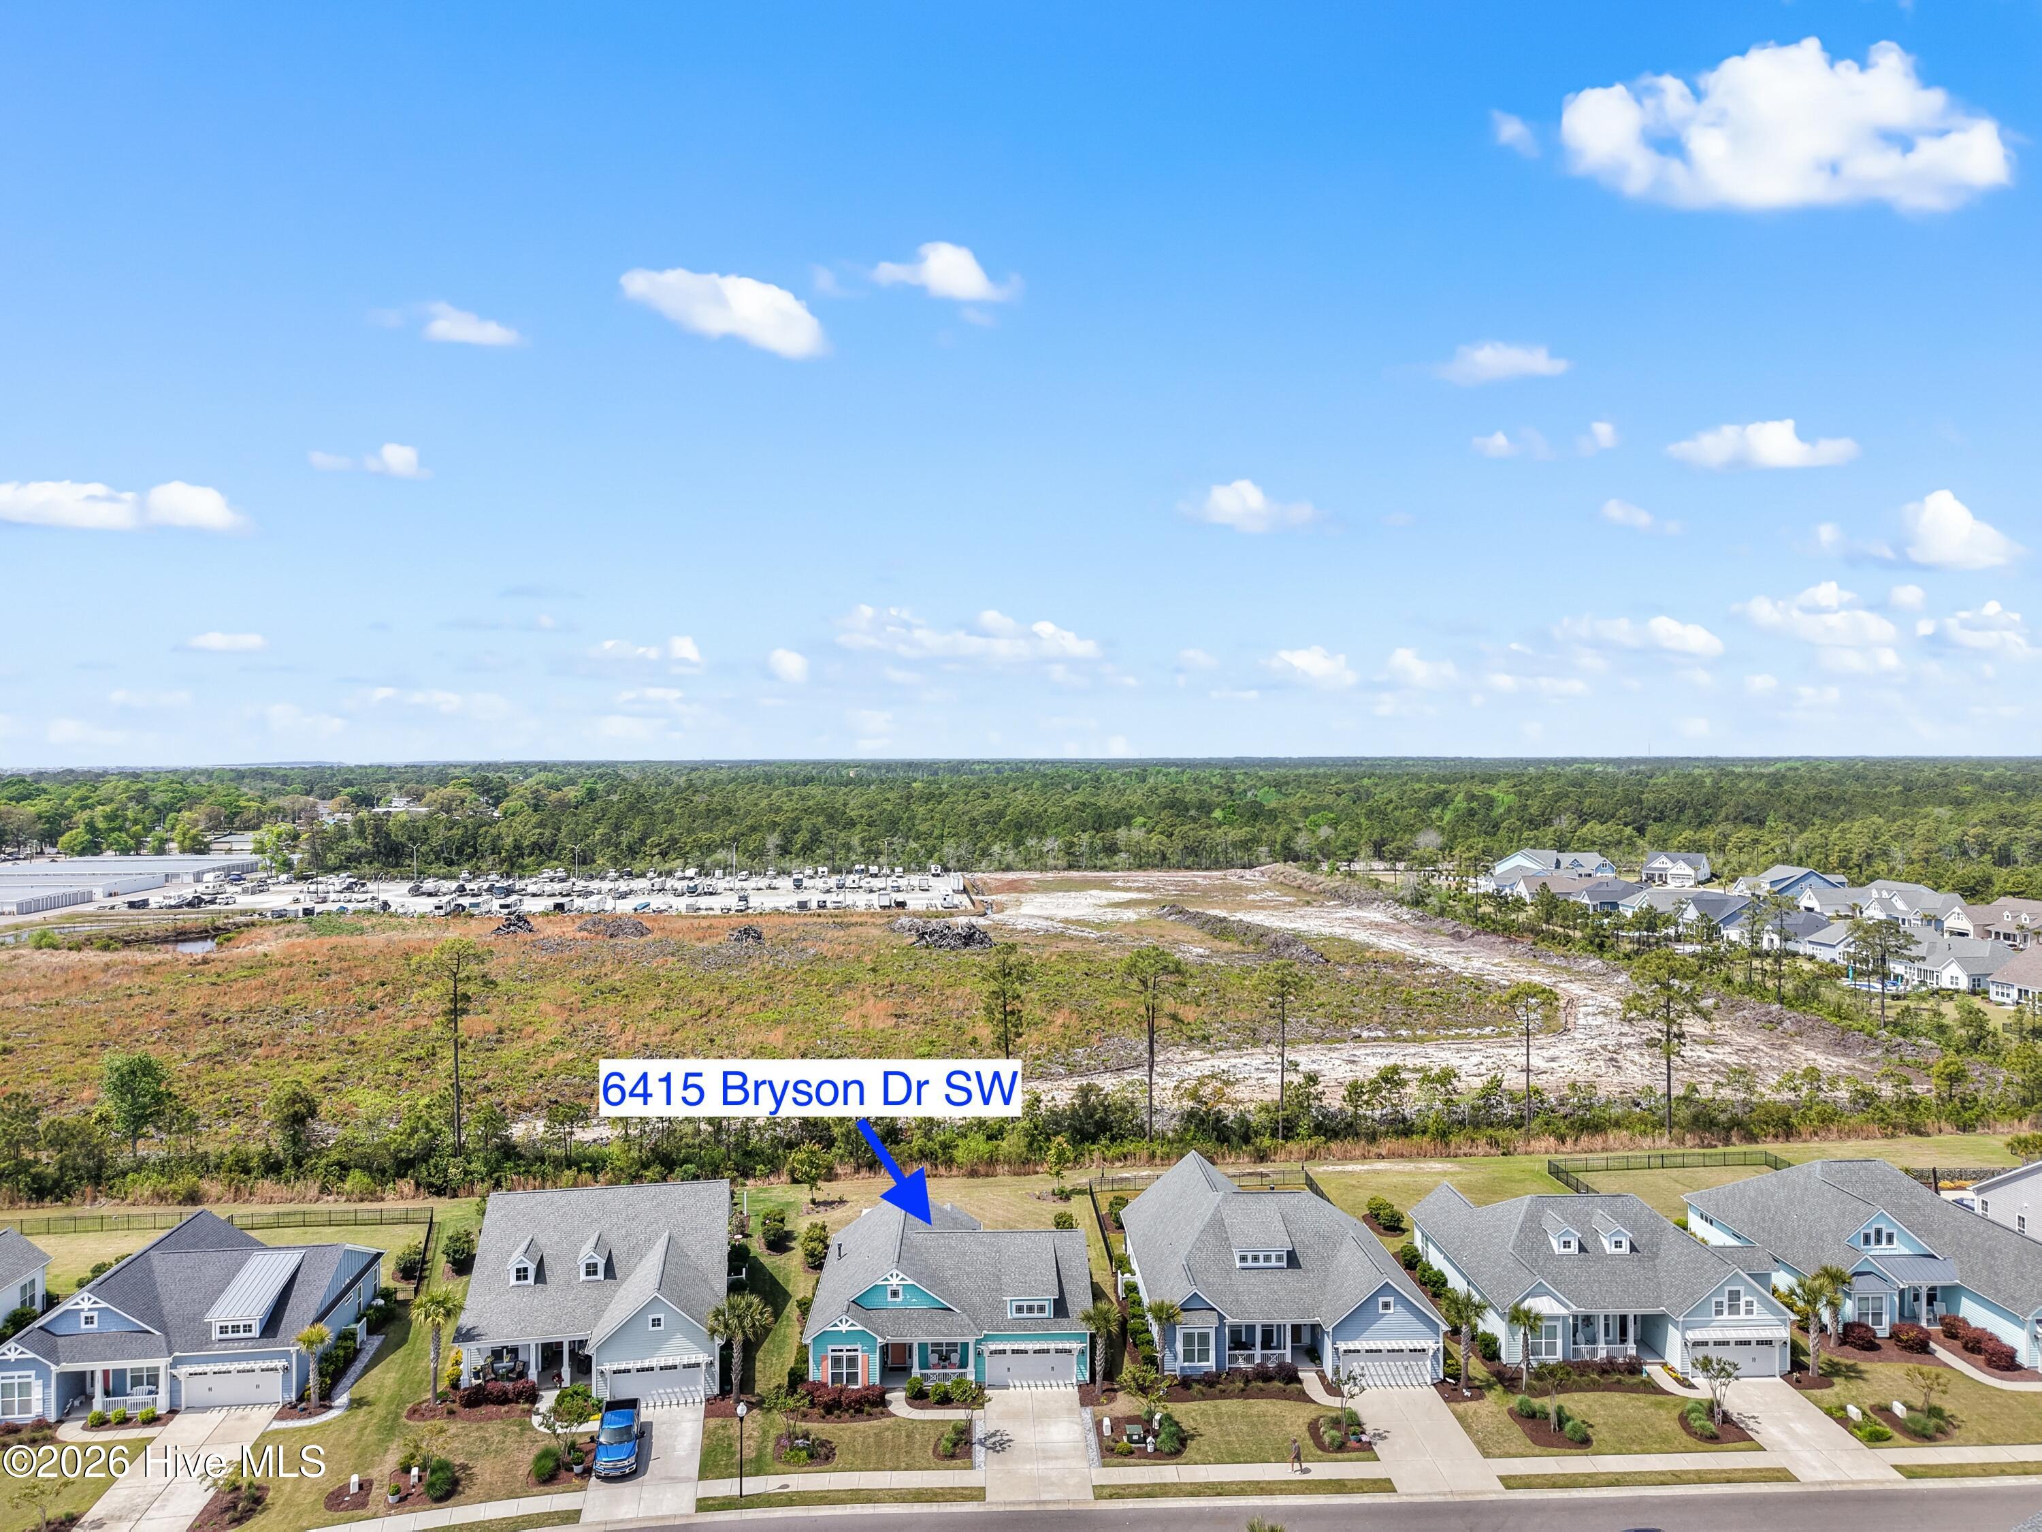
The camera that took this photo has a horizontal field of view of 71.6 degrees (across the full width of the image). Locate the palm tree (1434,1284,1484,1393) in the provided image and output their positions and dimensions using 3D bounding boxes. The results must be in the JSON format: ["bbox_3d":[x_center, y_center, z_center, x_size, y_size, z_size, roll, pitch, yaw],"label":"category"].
[{"bbox_3d":[24.195,31.519,77.917,2.710,5.300,2.710,0,0,0],"label":"palm tree"}]

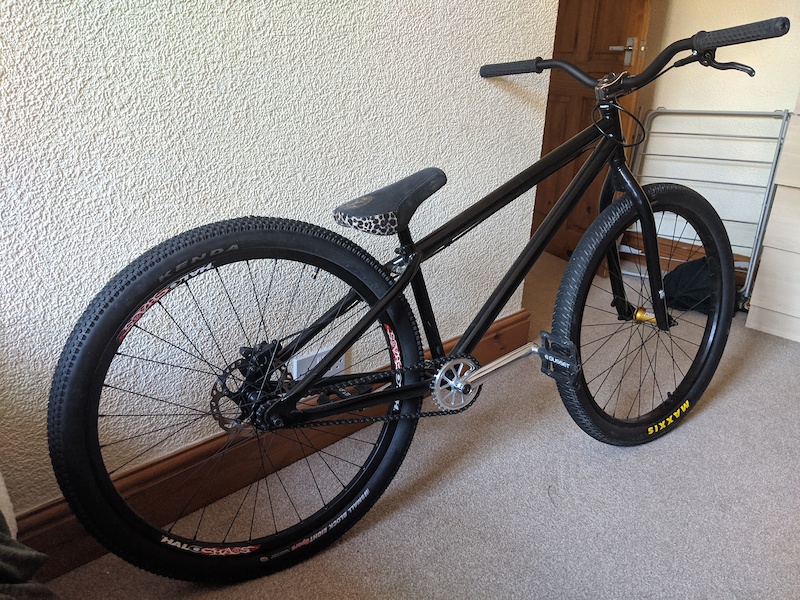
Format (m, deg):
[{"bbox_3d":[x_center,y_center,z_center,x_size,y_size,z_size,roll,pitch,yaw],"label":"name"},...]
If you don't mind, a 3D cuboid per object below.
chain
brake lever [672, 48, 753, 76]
[{"bbox_3d":[-0.032,0.194,1.174,0.455,0.122,0.016,-7,14,-28],"label":"chain"},{"bbox_3d":[0.576,-0.438,1.160,0.055,0.052,0.143,-12,24,-35],"label":"brake lever"}]

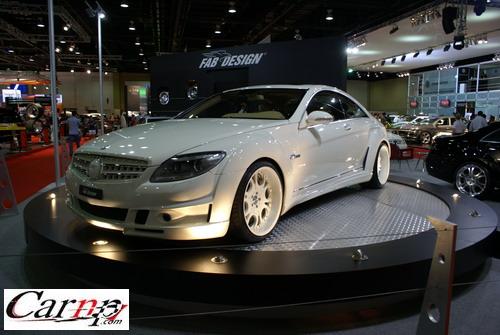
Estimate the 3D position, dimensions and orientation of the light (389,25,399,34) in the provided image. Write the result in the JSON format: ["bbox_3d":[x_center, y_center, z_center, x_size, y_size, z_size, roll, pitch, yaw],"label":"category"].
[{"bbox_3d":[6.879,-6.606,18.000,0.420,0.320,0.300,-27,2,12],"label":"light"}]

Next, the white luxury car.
[{"bbox_3d":[0.345,-0.335,4.785,1.950,1.410,5.080,7,10,38],"label":"white luxury car"}]

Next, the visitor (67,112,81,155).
[{"bbox_3d":[-6.447,-1.228,13.814,0.500,1.690,0.380,-1,8,-8],"label":"visitor"}]

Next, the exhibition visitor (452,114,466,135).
[{"bbox_3d":[7.023,-1.000,12.711,0.450,1.640,0.300,3,8,18],"label":"exhibition visitor"}]

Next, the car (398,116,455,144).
[{"bbox_3d":[10.527,-2.128,21.385,4.800,1.530,1.870,-3,8,-23],"label":"car"}]

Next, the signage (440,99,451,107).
[{"bbox_3d":[14.853,-4.918,28.500,0.150,0.650,0.950,-1,8,-14],"label":"signage"}]

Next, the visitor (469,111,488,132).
[{"bbox_3d":[7.416,-0.979,12.315,0.520,1.710,0.330,4,9,25],"label":"visitor"}]

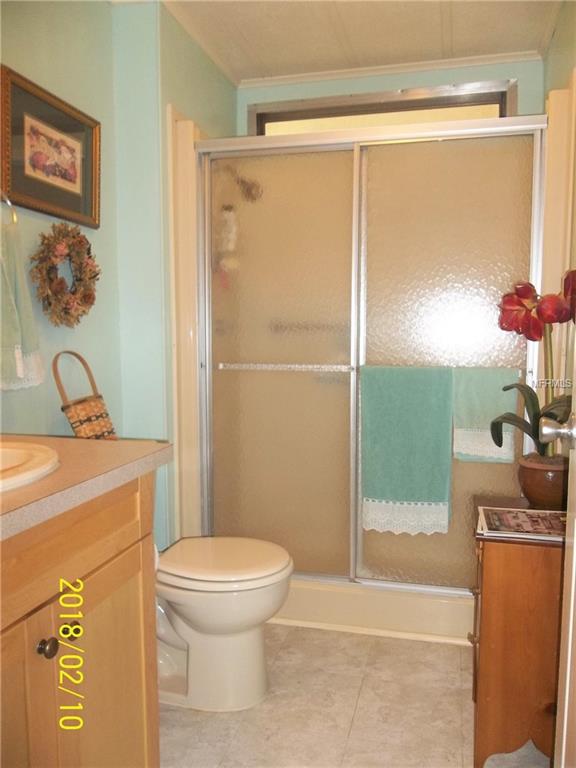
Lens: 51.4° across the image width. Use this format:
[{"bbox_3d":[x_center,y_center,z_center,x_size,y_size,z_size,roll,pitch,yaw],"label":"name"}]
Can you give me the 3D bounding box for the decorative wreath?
[{"bbox_3d":[-0.676,-0.330,1.860,0.085,0.335,0.345,1,5,15],"label":"decorative wreath"}]

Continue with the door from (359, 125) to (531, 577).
[{"bbox_3d":[0.543,-0.049,2.163,0.600,1.620,0.045,1,5,15],"label":"door"}]

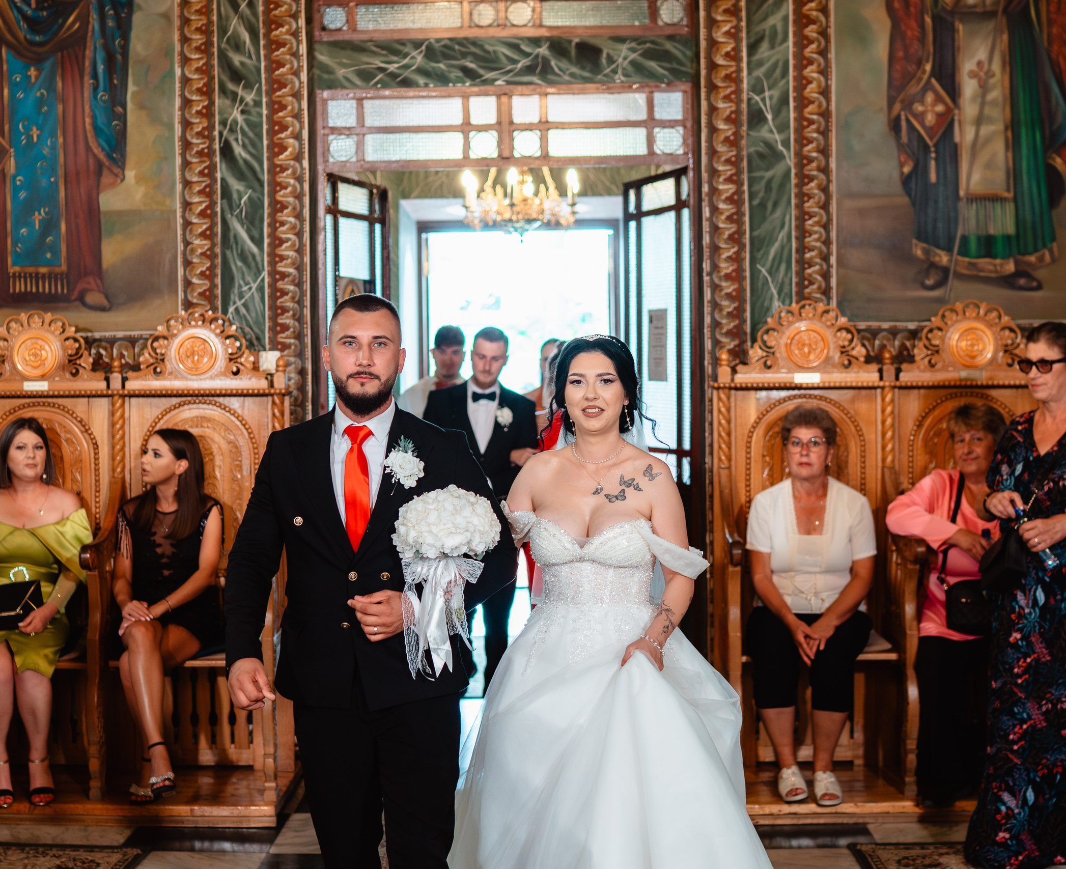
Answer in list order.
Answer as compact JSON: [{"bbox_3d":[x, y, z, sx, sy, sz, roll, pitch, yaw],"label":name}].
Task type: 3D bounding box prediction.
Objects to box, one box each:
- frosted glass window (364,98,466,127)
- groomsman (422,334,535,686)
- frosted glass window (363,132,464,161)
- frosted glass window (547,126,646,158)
[{"bbox_3d":[-0.467,-1.259,4.955,0.395,0.108,0.040,-1,2,1],"label":"frosted glass window"},{"bbox_3d":[-0.228,0.413,5.500,0.540,1.760,0.400,-1,2,-2],"label":"groomsman"},{"bbox_3d":[-0.464,-1.126,4.955,0.395,0.110,0.040,-1,2,1],"label":"frosted glass window"},{"bbox_3d":[0.255,-1.141,4.945,0.395,0.110,0.040,-1,2,1],"label":"frosted glass window"}]

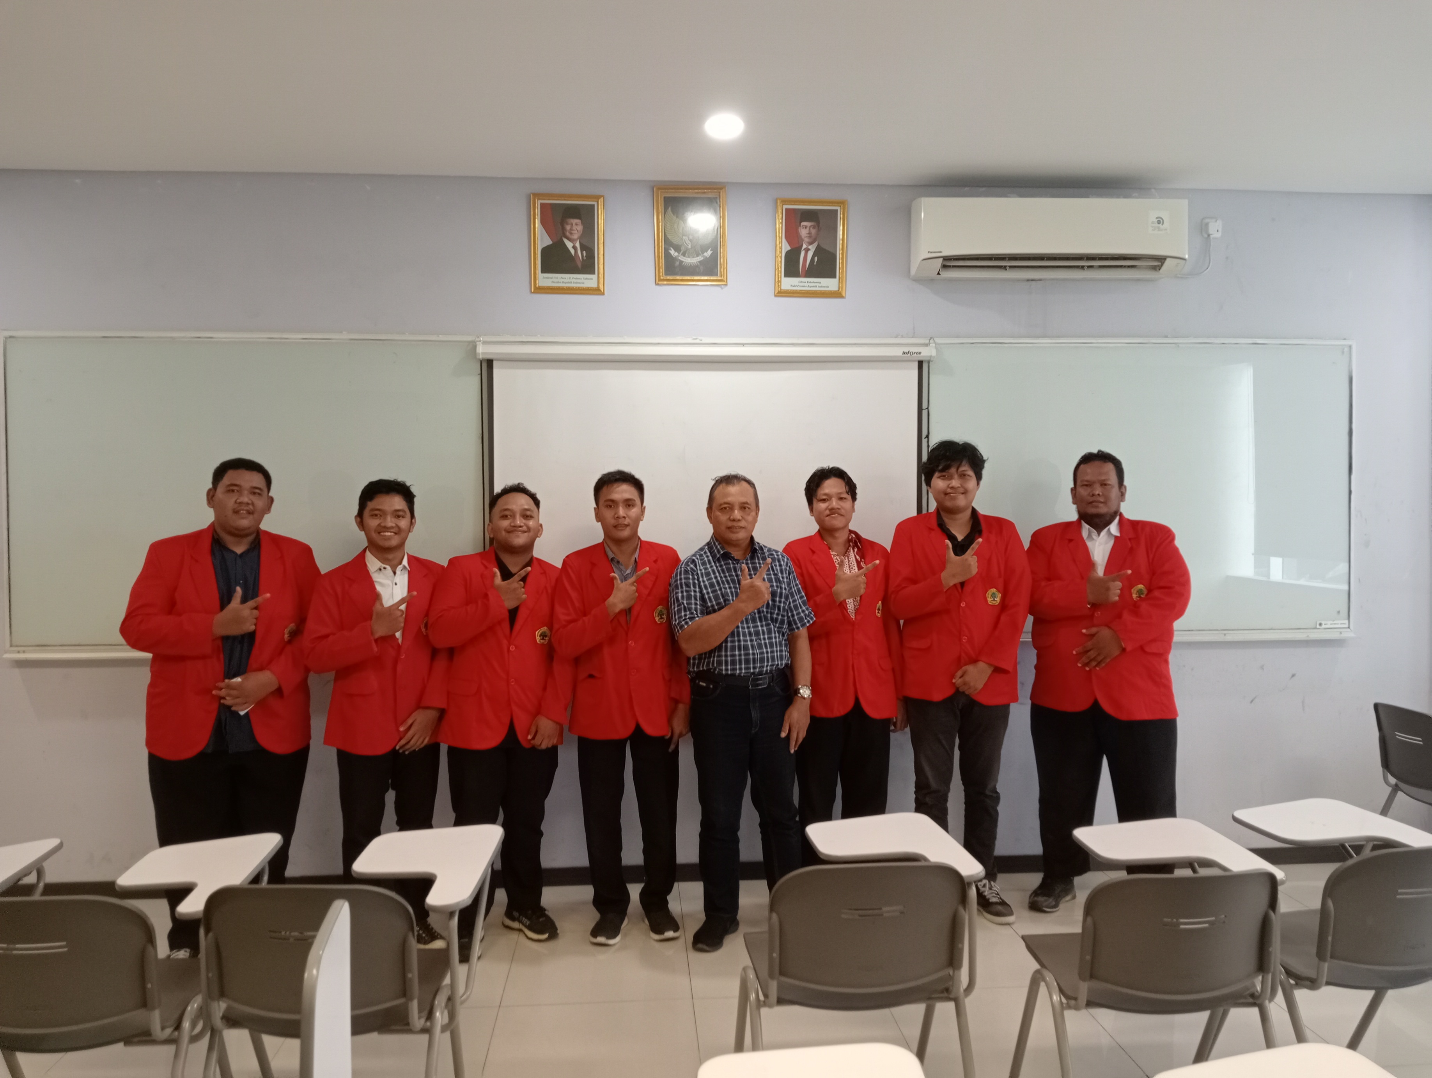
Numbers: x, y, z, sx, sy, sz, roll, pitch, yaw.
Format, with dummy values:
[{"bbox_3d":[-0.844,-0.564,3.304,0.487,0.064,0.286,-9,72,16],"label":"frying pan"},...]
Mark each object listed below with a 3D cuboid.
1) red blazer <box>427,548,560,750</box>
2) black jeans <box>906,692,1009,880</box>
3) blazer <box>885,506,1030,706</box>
[{"bbox_3d":[-0.799,0.398,4.152,0.470,0.720,0.330,-1,1,-12],"label":"red blazer"},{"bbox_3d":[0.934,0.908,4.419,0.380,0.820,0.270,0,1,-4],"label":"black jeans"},{"bbox_3d":[0.919,0.255,4.373,0.531,0.715,0.370,0,2,5],"label":"blazer"}]

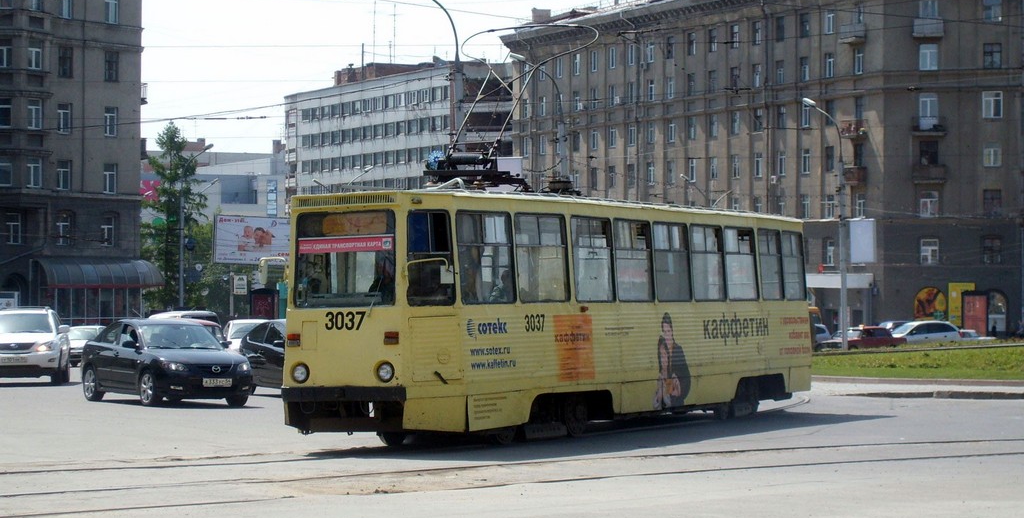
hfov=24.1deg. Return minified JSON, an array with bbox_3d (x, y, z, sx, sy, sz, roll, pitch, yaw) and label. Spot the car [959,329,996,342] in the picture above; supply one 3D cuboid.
[{"bbox_3d":[26.100,4.860,140.000,4.200,1.420,1.660,-1,-1,38],"label":"car"}]

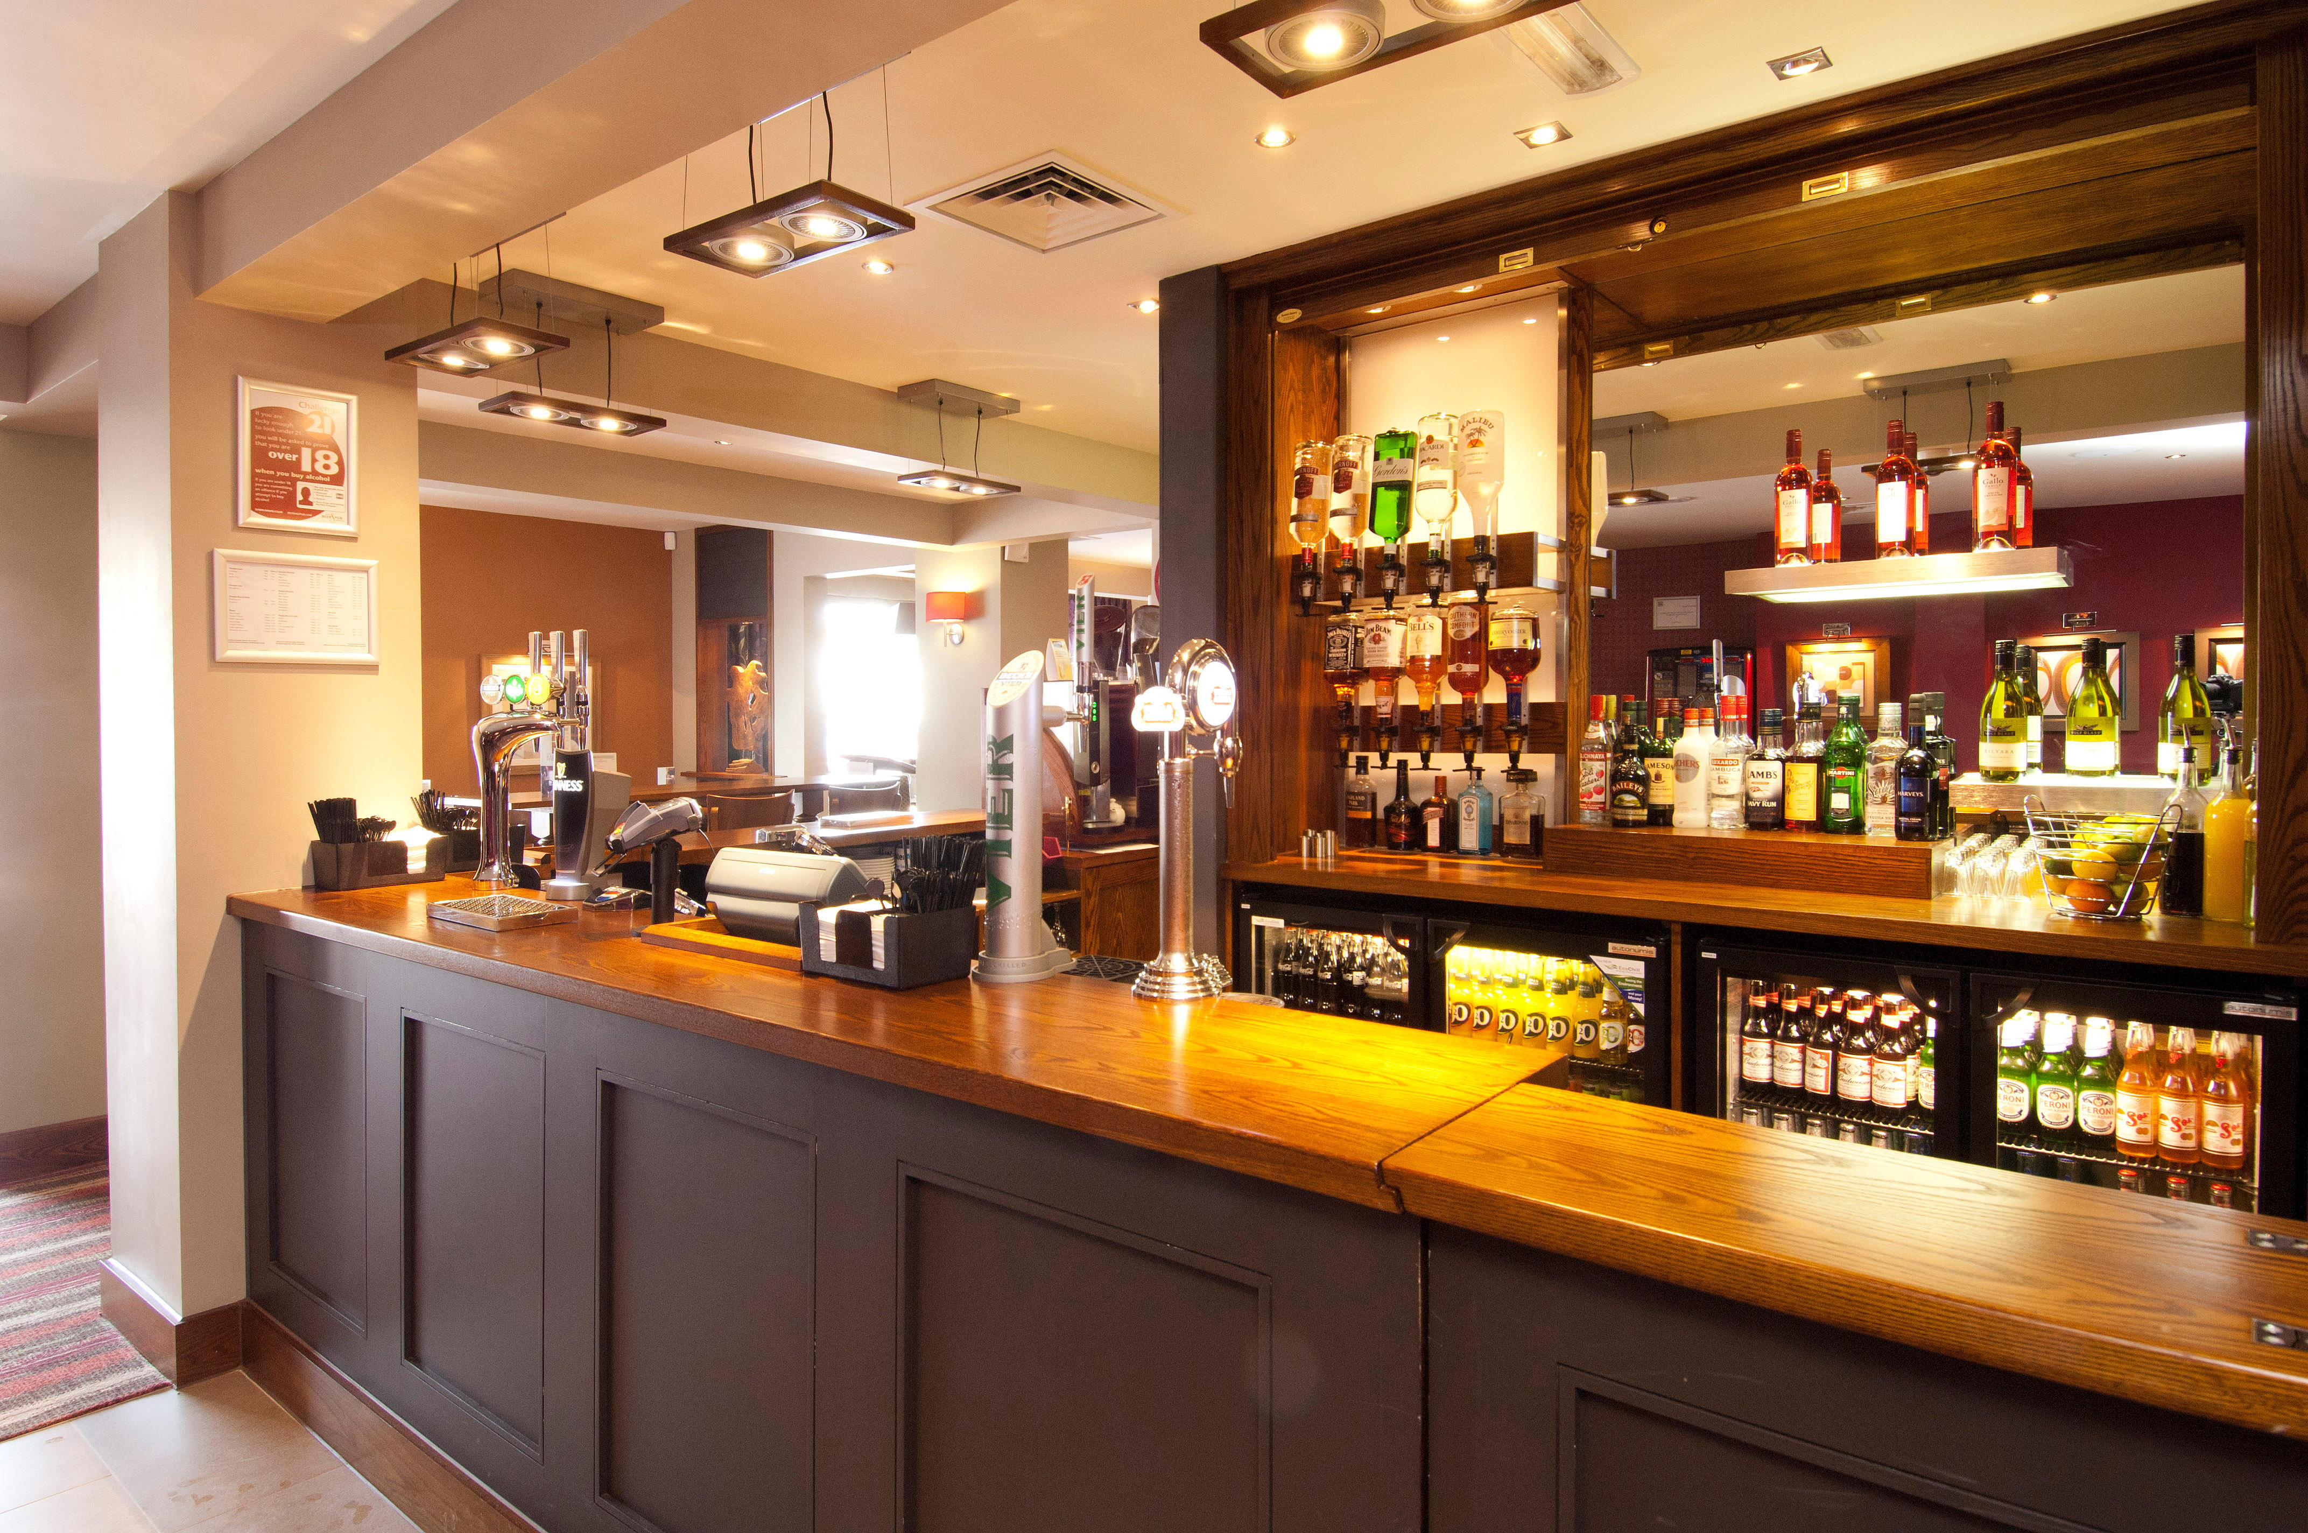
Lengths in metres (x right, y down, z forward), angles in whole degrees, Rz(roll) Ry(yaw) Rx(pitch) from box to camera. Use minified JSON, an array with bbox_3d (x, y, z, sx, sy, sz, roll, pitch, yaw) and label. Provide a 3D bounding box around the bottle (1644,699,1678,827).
[{"bbox_3d":[1.217,-0.008,2.918,0.077,0.305,0.077,1,1,37],"label":"bottle"}]

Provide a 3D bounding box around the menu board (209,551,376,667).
[{"bbox_3d":[-1.964,-0.364,2.805,0.020,0.242,0.330,1,2,39],"label":"menu board"}]

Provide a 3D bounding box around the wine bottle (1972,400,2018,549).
[{"bbox_3d":[1.708,-0.585,2.469,0.074,0.298,0.074,1,2,37],"label":"wine bottle"}]

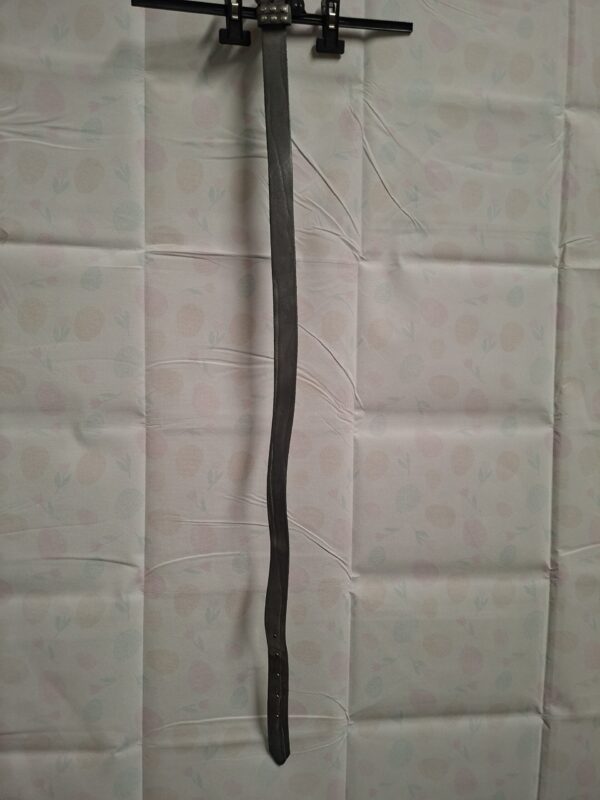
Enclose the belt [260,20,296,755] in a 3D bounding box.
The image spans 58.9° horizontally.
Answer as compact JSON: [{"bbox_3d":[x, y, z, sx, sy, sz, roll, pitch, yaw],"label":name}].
[{"bbox_3d":[-0.025,0.013,0.624,0.042,0.905,0.036,0,3,-7],"label":"belt"}]

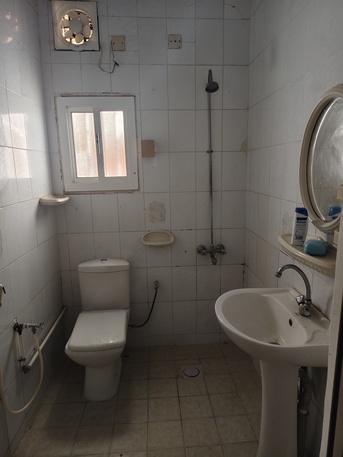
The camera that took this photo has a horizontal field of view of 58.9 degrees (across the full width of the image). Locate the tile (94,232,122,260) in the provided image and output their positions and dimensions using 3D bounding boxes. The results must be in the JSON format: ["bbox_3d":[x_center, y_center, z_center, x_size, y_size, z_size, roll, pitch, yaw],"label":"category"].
[{"bbox_3d":[-0.497,0.180,2.386,0.200,0.300,0.010,-2,11,-4],"label":"tile"}]

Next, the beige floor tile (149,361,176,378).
[{"bbox_3d":[-0.075,1.054,2.270,0.200,0.010,0.193,-2,11,-3],"label":"beige floor tile"}]

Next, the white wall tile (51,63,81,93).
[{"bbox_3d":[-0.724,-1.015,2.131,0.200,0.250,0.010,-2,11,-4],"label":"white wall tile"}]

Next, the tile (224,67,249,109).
[{"bbox_3d":[0.472,-1.028,2.223,0.188,0.298,0.010,-2,11,-3],"label":"tile"}]

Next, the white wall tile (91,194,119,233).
[{"bbox_3d":[-0.503,-0.115,2.330,0.200,0.300,0.010,-2,11,-4],"label":"white wall tile"}]

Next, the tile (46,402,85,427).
[{"bbox_3d":[-0.643,1.149,1.868,0.198,0.010,0.198,-2,11,-3],"label":"tile"}]

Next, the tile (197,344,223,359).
[{"bbox_3d":[0.312,1.017,2.506,0.200,0.010,0.200,-2,11,-4],"label":"tile"}]

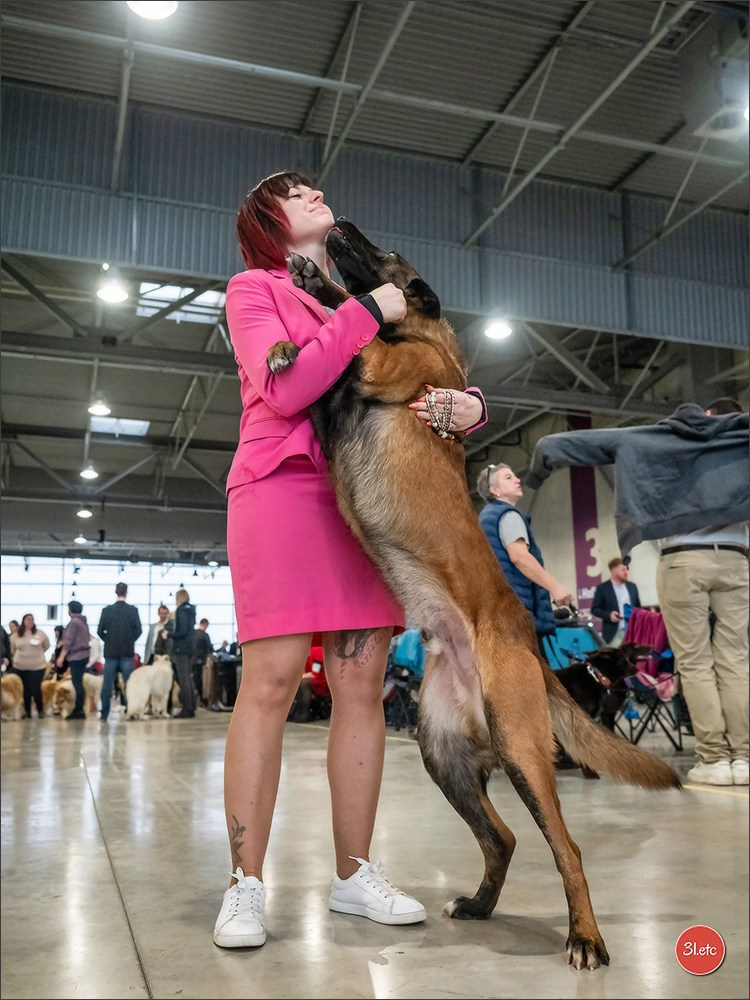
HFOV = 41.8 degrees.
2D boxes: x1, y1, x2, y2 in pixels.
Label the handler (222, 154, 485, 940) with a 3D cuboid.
[{"bbox_3d":[-0.049,0.042,2.177,0.560,1.670,0.500,9,-14,-42],"label":"handler"}]

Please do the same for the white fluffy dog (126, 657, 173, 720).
[{"bbox_3d":[-2.960,2.465,12.926,0.360,0.800,0.740,-6,-12,28],"label":"white fluffy dog"}]

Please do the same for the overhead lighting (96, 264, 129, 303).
[{"bbox_3d":[-4.556,-3.760,17.106,0.520,0.470,0.520,2,-11,-17],"label":"overhead lighting"}]

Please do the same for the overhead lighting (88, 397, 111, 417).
[{"bbox_3d":[-6.844,-2.407,24.424,0.520,0.450,0.520,2,-11,-17],"label":"overhead lighting"}]

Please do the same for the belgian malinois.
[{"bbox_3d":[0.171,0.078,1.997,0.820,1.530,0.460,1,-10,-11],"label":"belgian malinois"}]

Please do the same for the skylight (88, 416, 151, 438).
[{"bbox_3d":[-8.900,-2.553,34.254,1.920,0.150,2.150,3,-11,-17],"label":"skylight"}]

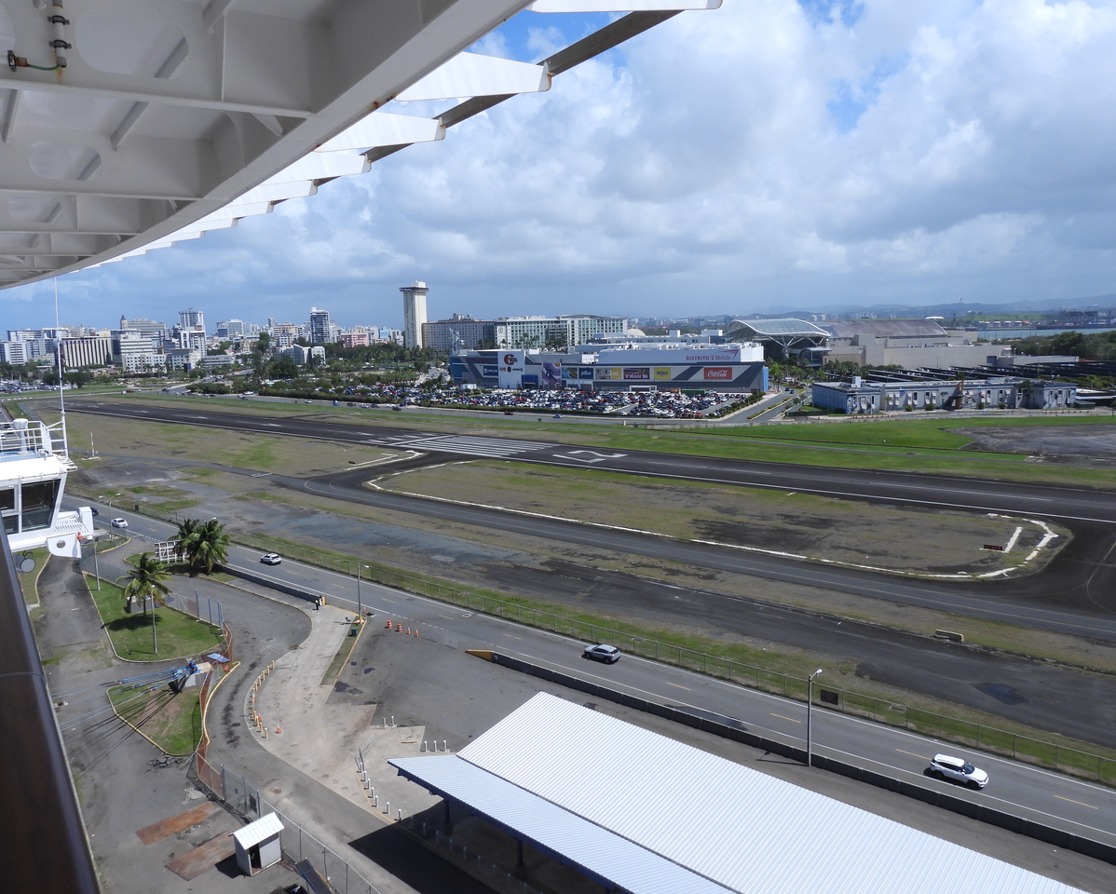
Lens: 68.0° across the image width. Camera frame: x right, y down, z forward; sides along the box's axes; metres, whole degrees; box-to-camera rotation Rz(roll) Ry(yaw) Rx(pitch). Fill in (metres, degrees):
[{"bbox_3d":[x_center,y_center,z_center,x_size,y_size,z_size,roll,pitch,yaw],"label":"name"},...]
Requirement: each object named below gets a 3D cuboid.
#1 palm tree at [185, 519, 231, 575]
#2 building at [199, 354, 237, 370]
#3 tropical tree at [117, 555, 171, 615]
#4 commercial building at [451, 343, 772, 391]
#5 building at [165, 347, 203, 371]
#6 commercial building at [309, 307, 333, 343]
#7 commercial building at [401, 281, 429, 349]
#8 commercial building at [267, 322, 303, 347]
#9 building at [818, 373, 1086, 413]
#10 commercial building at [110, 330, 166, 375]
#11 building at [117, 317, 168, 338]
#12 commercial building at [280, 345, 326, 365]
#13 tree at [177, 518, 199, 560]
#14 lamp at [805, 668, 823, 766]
[{"bbox_3d":[-56.860,16.070,133.700,6.400,8.200,6.400,-5,9,-23],"label":"palm tree"},{"bbox_3d":[-353.690,-87.700,860.000,16.000,17.000,34.000,7,12,44],"label":"building"},{"bbox_3d":[-58.017,19.368,115.368,6.700,8.800,6.700,-6,9,-26],"label":"tropical tree"},{"bbox_3d":[31.412,-50.766,523.990,208.430,25.000,58.000,3,10,31],"label":"commercial building"},{"bbox_3d":[-368.700,-85.860,815.000,44.000,24.000,16.000,4,10,33],"label":"building"},{"bbox_3d":[-320.640,-159.007,1125.393,26.000,62.000,22.000,0,8,8],"label":"commercial building"},{"bbox_3d":[-179.880,-162.880,1040.000,25.000,92.000,25.000,4,10,35],"label":"commercial building"},{"bbox_3d":[-371.790,-150.880,1130.000,36.000,37.000,20.000,4,10,35],"label":"commercial building"},{"bbox_3d":[161.730,-22.190,351.730,90.000,8.800,46.000,-2,8,-3],"label":"building"},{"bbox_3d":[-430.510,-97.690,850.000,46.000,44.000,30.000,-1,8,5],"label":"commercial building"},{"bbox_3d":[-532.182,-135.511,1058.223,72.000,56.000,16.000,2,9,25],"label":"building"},{"bbox_3d":[-291.457,-106.296,956.956,50.000,26.000,30.000,-1,8,5],"label":"commercial building"},{"bbox_3d":[-60.890,16.468,136.448,5.400,8.700,5.400,-5,9,-24],"label":"tree"},{"bbox_3d":[22.515,23.582,72.170,0.400,8.400,2.300,5,11,39],"label":"lamp"}]

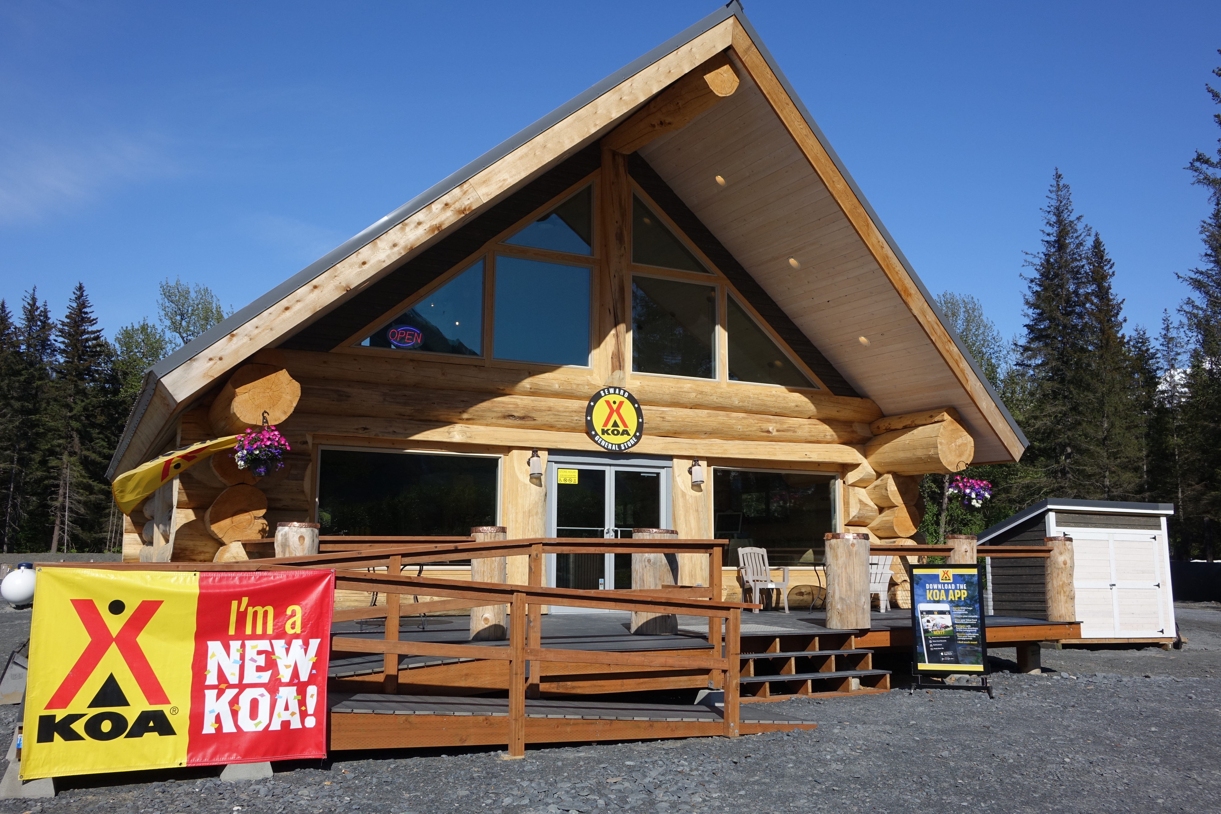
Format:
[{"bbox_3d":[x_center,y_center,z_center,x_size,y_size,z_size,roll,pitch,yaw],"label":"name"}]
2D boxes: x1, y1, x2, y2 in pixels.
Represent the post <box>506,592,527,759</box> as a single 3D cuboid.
[{"bbox_3d":[-0.682,1.939,7.639,0.092,1.167,0.092,4,-9,-26],"label":"post"}]

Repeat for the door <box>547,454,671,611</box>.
[{"bbox_3d":[-0.003,1.841,15.324,2.030,2.280,0.130,4,-9,-26],"label":"door"}]

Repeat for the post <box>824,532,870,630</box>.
[{"bbox_3d":[2.824,2.065,12.518,0.510,1.102,0.510,0,-8,0],"label":"post"}]

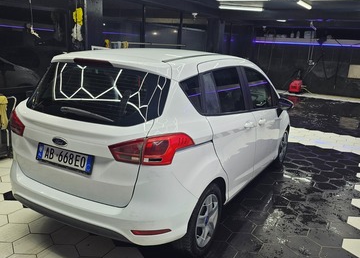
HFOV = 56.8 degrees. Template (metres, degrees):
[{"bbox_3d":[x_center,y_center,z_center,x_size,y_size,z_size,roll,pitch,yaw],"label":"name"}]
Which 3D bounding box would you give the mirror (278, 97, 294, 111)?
[{"bbox_3d":[1.215,-0.303,3.805,0.190,0.140,0.120,10,15,28],"label":"mirror"}]

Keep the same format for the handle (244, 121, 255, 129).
[{"bbox_3d":[0.630,-0.039,2.985,0.050,0.045,0.200,10,15,28],"label":"handle"}]

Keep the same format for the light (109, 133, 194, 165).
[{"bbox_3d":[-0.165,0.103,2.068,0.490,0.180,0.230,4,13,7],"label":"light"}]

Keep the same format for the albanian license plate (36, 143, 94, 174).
[{"bbox_3d":[-0.787,0.198,2.260,0.530,0.125,0.020,10,3,28],"label":"albanian license plate"}]

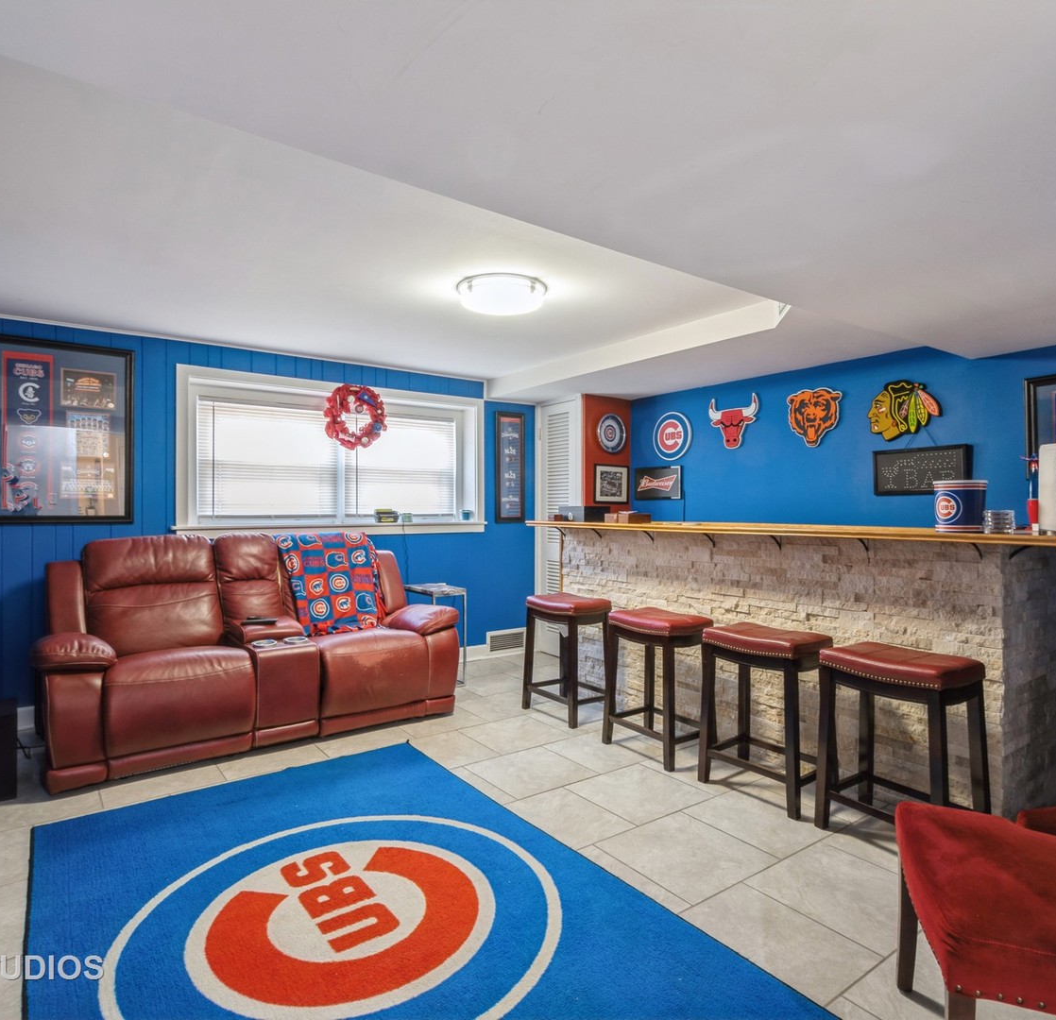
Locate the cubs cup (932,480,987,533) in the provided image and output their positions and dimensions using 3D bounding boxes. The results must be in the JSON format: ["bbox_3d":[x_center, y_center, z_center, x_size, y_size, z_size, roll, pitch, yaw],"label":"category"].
[{"bbox_3d":[1.678,-0.012,2.478,0.178,0.195,0.178,0,0,-28],"label":"cubs cup"}]

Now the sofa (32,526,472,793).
[{"bbox_3d":[-1.493,0.661,3.550,1.982,1.038,0.968,0,0,-35],"label":"sofa"}]

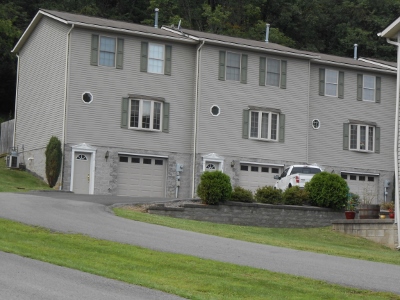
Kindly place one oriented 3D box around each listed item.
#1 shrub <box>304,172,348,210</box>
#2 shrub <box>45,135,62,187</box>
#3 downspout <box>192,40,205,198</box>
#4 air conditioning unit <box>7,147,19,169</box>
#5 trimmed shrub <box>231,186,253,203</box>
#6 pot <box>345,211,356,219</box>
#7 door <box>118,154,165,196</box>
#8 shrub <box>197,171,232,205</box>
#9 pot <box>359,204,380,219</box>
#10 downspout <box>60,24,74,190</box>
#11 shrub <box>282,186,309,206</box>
[{"bbox_3d":[4.794,1.554,35.400,1.660,1.450,1.660,2,-6,0],"label":"shrub"},{"bbox_3d":[-6.760,0.580,43.400,0.780,2.410,0.780,5,-6,-29],"label":"shrub"},{"bbox_3d":[-0.100,-1.531,46.990,0.120,7.850,0.500,5,-6,-29],"label":"downspout"},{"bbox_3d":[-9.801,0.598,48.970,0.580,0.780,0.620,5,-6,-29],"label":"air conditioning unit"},{"bbox_3d":[1.476,1.580,32.900,0.850,0.580,0.850,2,-6,0],"label":"trimmed shrub"},{"bbox_3d":[4.775,2.077,29.700,0.320,0.250,0.320,2,-6,0],"label":"pot"},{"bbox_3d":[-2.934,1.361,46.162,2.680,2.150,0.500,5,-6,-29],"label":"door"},{"bbox_3d":[0.519,1.344,32.800,1.220,1.220,1.220,2,-6,0],"label":"shrub"},{"bbox_3d":[5.285,1.931,29.100,0.640,0.440,0.640,2,-6,0],"label":"pot"},{"bbox_3d":[-6.270,-2.014,44.150,0.120,7.850,0.550,5,-6,-29],"label":"downspout"},{"bbox_3d":[3.502,1.680,34.000,0.990,0.700,0.990,2,-6,0],"label":"shrub"}]

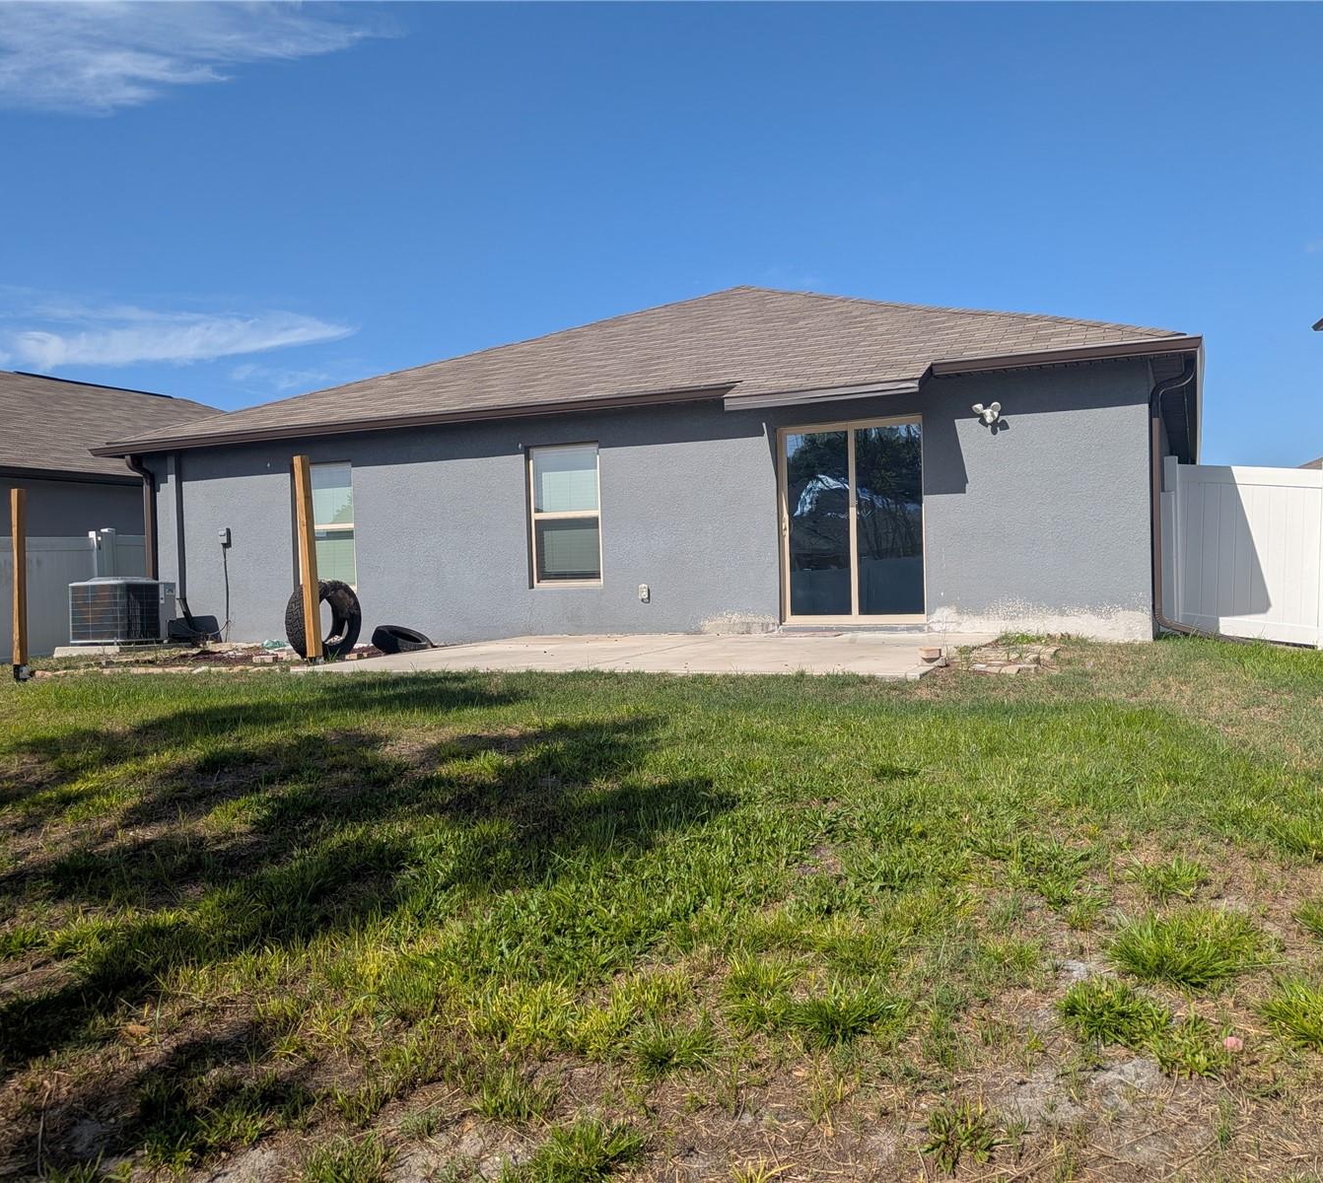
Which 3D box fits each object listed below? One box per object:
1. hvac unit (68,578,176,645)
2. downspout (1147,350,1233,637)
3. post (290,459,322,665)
[{"bbox_3d":[-6.621,0.236,13.532,0.830,0.760,0.830,-1,1,20],"label":"hvac unit"},{"bbox_3d":[4.570,-0.798,9.410,0.640,2.470,0.130,-1,1,26],"label":"downspout"},{"bbox_3d":[-3.034,-0.297,9.400,0.092,1.760,0.092,-4,0,26],"label":"post"}]

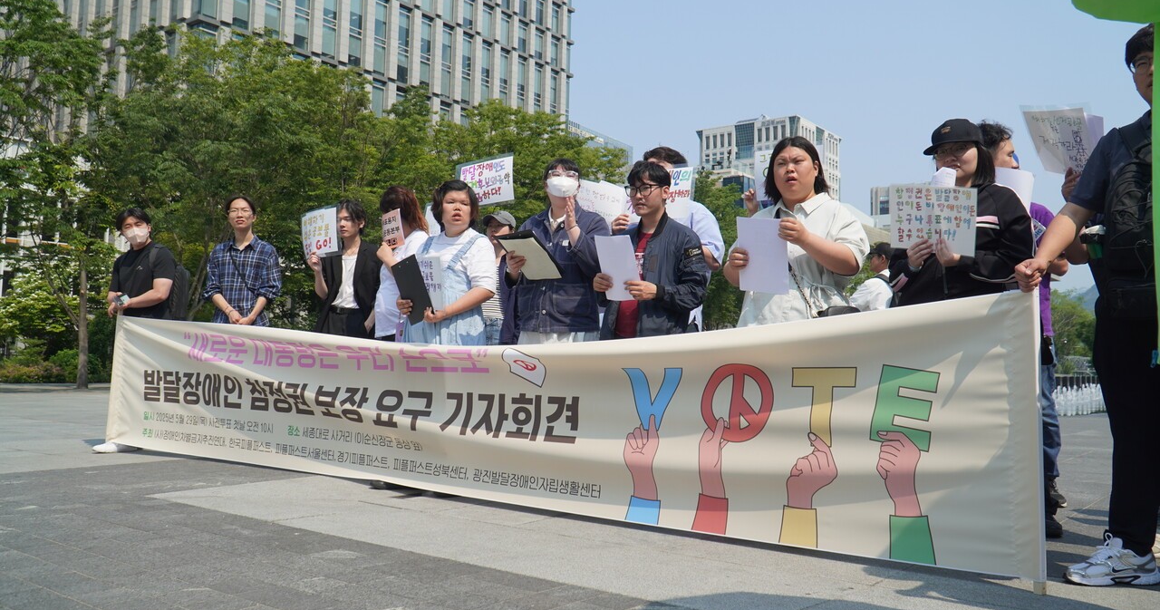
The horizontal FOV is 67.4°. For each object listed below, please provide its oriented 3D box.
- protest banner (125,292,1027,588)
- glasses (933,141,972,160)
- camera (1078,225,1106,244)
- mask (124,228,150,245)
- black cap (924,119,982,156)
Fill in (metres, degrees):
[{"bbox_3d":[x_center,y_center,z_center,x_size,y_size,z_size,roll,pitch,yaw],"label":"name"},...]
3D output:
[{"bbox_3d":[-0.955,0.468,4.500,6.000,0.910,0.130,-2,-4,36],"label":"protest banner"},{"bbox_3d":[1.392,-0.552,3.197,0.140,0.047,0.140,4,-4,-43],"label":"glasses"},{"bbox_3d":[1.885,-0.257,3.200,0.110,0.075,0.070,-2,-4,37],"label":"camera"},{"bbox_3d":[-3.184,-0.495,6.250,0.150,0.130,0.100,1,-3,-6],"label":"mask"},{"bbox_3d":[1.369,-0.617,3.200,0.270,0.150,0.190,4,-4,-43],"label":"black cap"}]

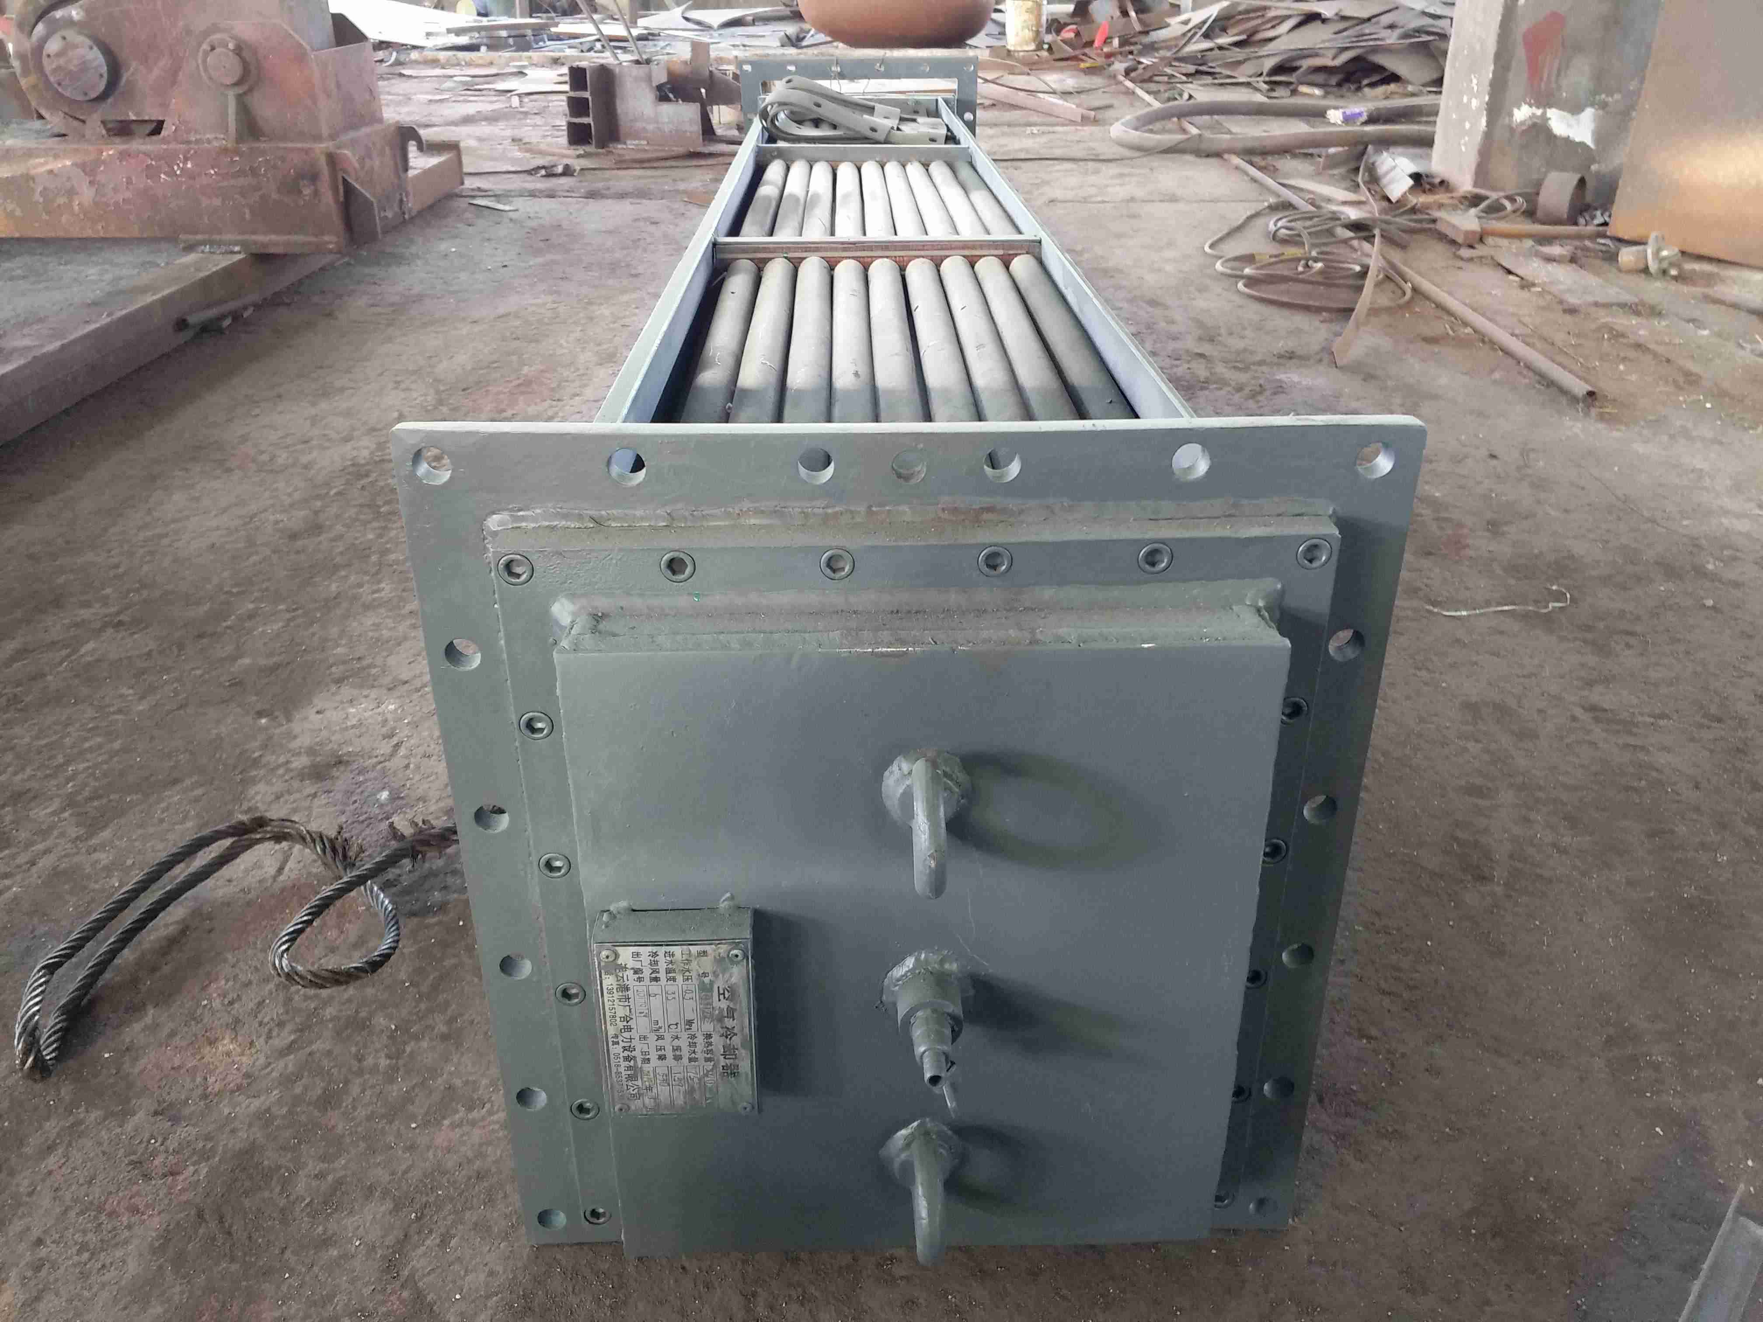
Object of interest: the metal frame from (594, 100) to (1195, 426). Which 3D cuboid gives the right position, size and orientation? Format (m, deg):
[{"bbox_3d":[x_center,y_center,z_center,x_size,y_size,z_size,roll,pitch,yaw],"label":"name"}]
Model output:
[{"bbox_3d":[-0.022,-0.541,2.172,0.460,0.529,2.838,-1,29,-1],"label":"metal frame"}]

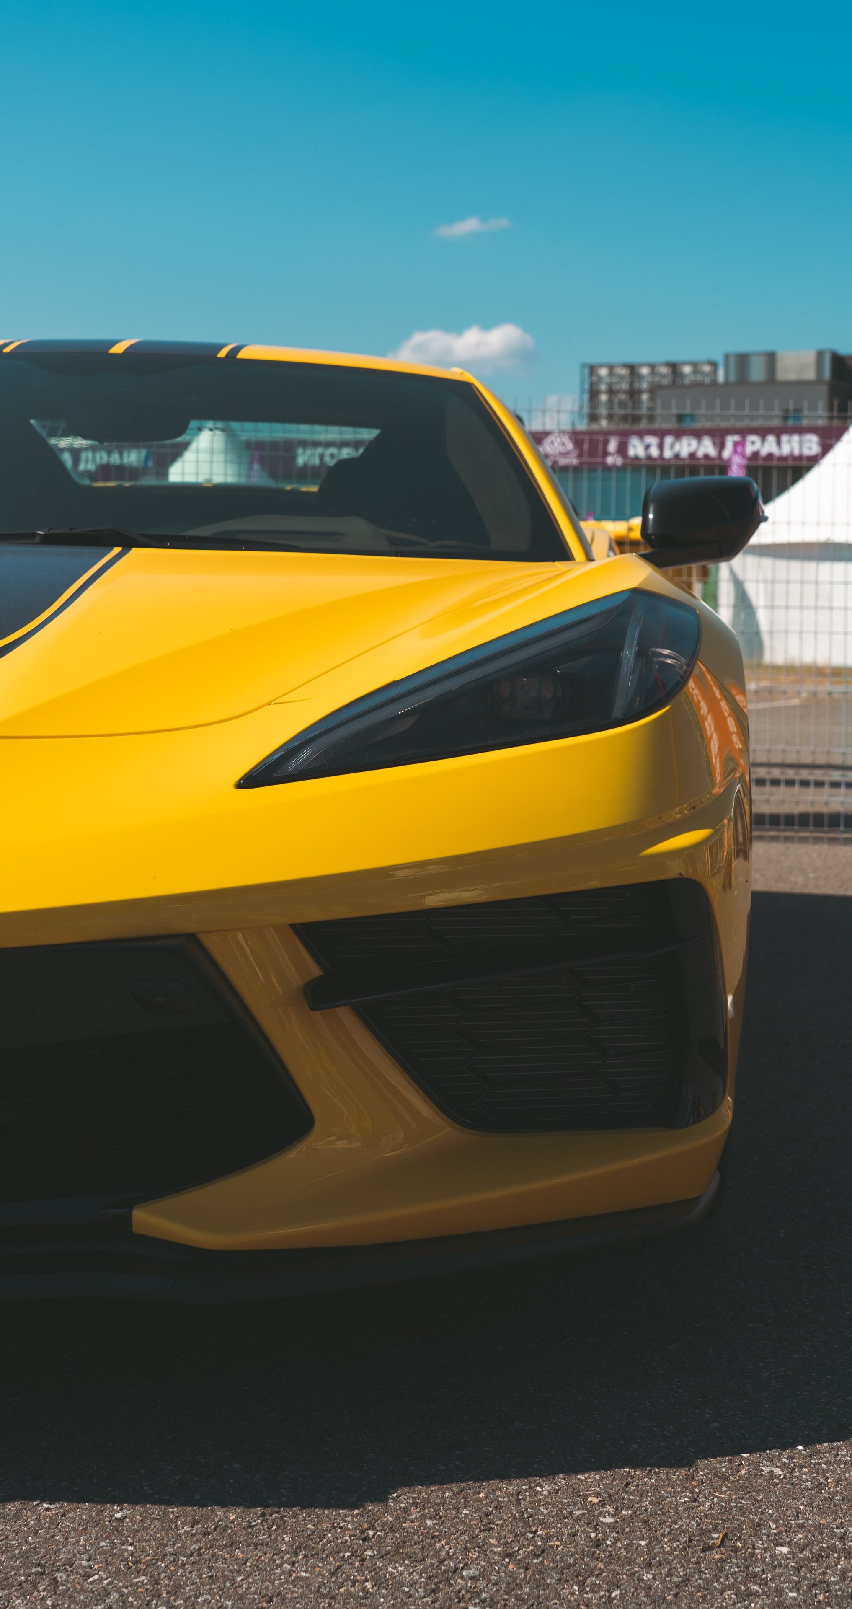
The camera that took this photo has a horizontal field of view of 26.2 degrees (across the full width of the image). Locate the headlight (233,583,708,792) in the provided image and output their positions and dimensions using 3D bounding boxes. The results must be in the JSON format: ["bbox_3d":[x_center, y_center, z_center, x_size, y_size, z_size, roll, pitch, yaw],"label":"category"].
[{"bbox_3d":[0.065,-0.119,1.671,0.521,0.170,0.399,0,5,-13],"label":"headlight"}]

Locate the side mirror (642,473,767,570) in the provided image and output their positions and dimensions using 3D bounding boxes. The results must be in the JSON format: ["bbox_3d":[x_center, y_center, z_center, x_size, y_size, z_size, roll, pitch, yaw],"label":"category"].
[{"bbox_3d":[0.443,-0.446,2.923,0.215,0.147,0.150,1,5,2],"label":"side mirror"}]

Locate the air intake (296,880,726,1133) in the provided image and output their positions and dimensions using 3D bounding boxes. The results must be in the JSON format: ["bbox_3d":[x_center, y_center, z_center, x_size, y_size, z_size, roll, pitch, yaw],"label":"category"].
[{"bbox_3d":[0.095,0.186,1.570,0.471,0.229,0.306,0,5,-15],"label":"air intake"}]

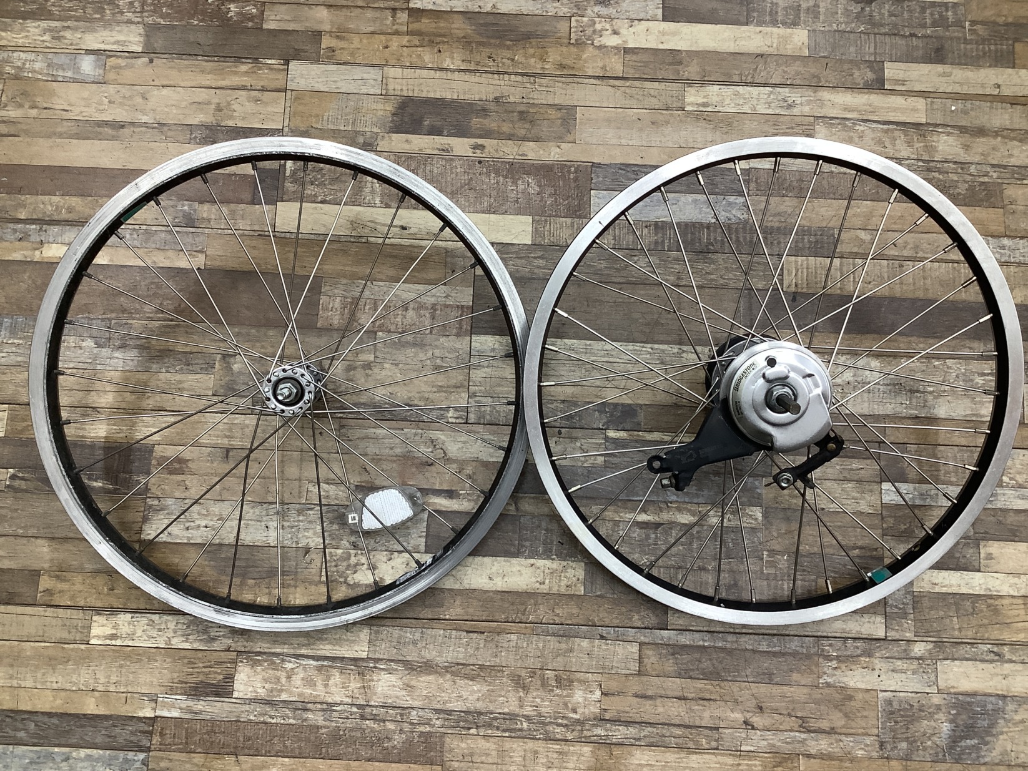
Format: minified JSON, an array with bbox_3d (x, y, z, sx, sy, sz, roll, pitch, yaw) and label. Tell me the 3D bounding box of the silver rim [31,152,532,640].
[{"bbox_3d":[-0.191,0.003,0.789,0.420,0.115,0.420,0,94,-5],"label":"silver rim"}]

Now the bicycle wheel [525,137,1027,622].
[{"bbox_3d":[0.218,0.005,0.782,0.420,0.165,0.420,0,99,3],"label":"bicycle wheel"}]

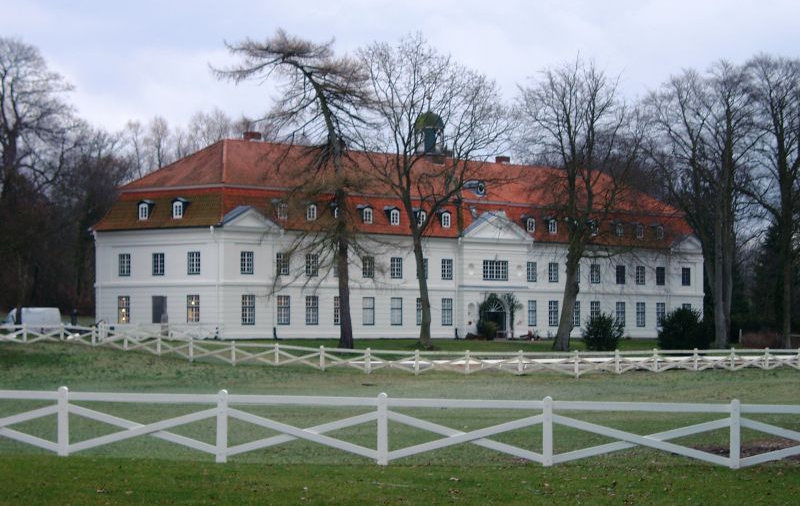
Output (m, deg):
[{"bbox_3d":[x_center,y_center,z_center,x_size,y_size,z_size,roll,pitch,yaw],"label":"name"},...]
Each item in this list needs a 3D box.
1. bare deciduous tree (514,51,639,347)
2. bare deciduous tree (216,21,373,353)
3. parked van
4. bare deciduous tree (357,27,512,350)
[{"bbox_3d":[12.360,-3.400,157.000,8.400,20.590,8.800,0,-2,0],"label":"bare deciduous tree"},{"bbox_3d":[-7.320,-4.360,154.000,10.850,21.980,9.600,0,-2,0],"label":"bare deciduous tree"},{"bbox_3d":[-28.690,5.350,175.000,4.750,2.100,1.950,0,-2,-13],"label":"parked van"},{"bbox_3d":[2.490,-4.380,157.000,10.510,21.990,10.300,0,-2,0],"label":"bare deciduous tree"}]

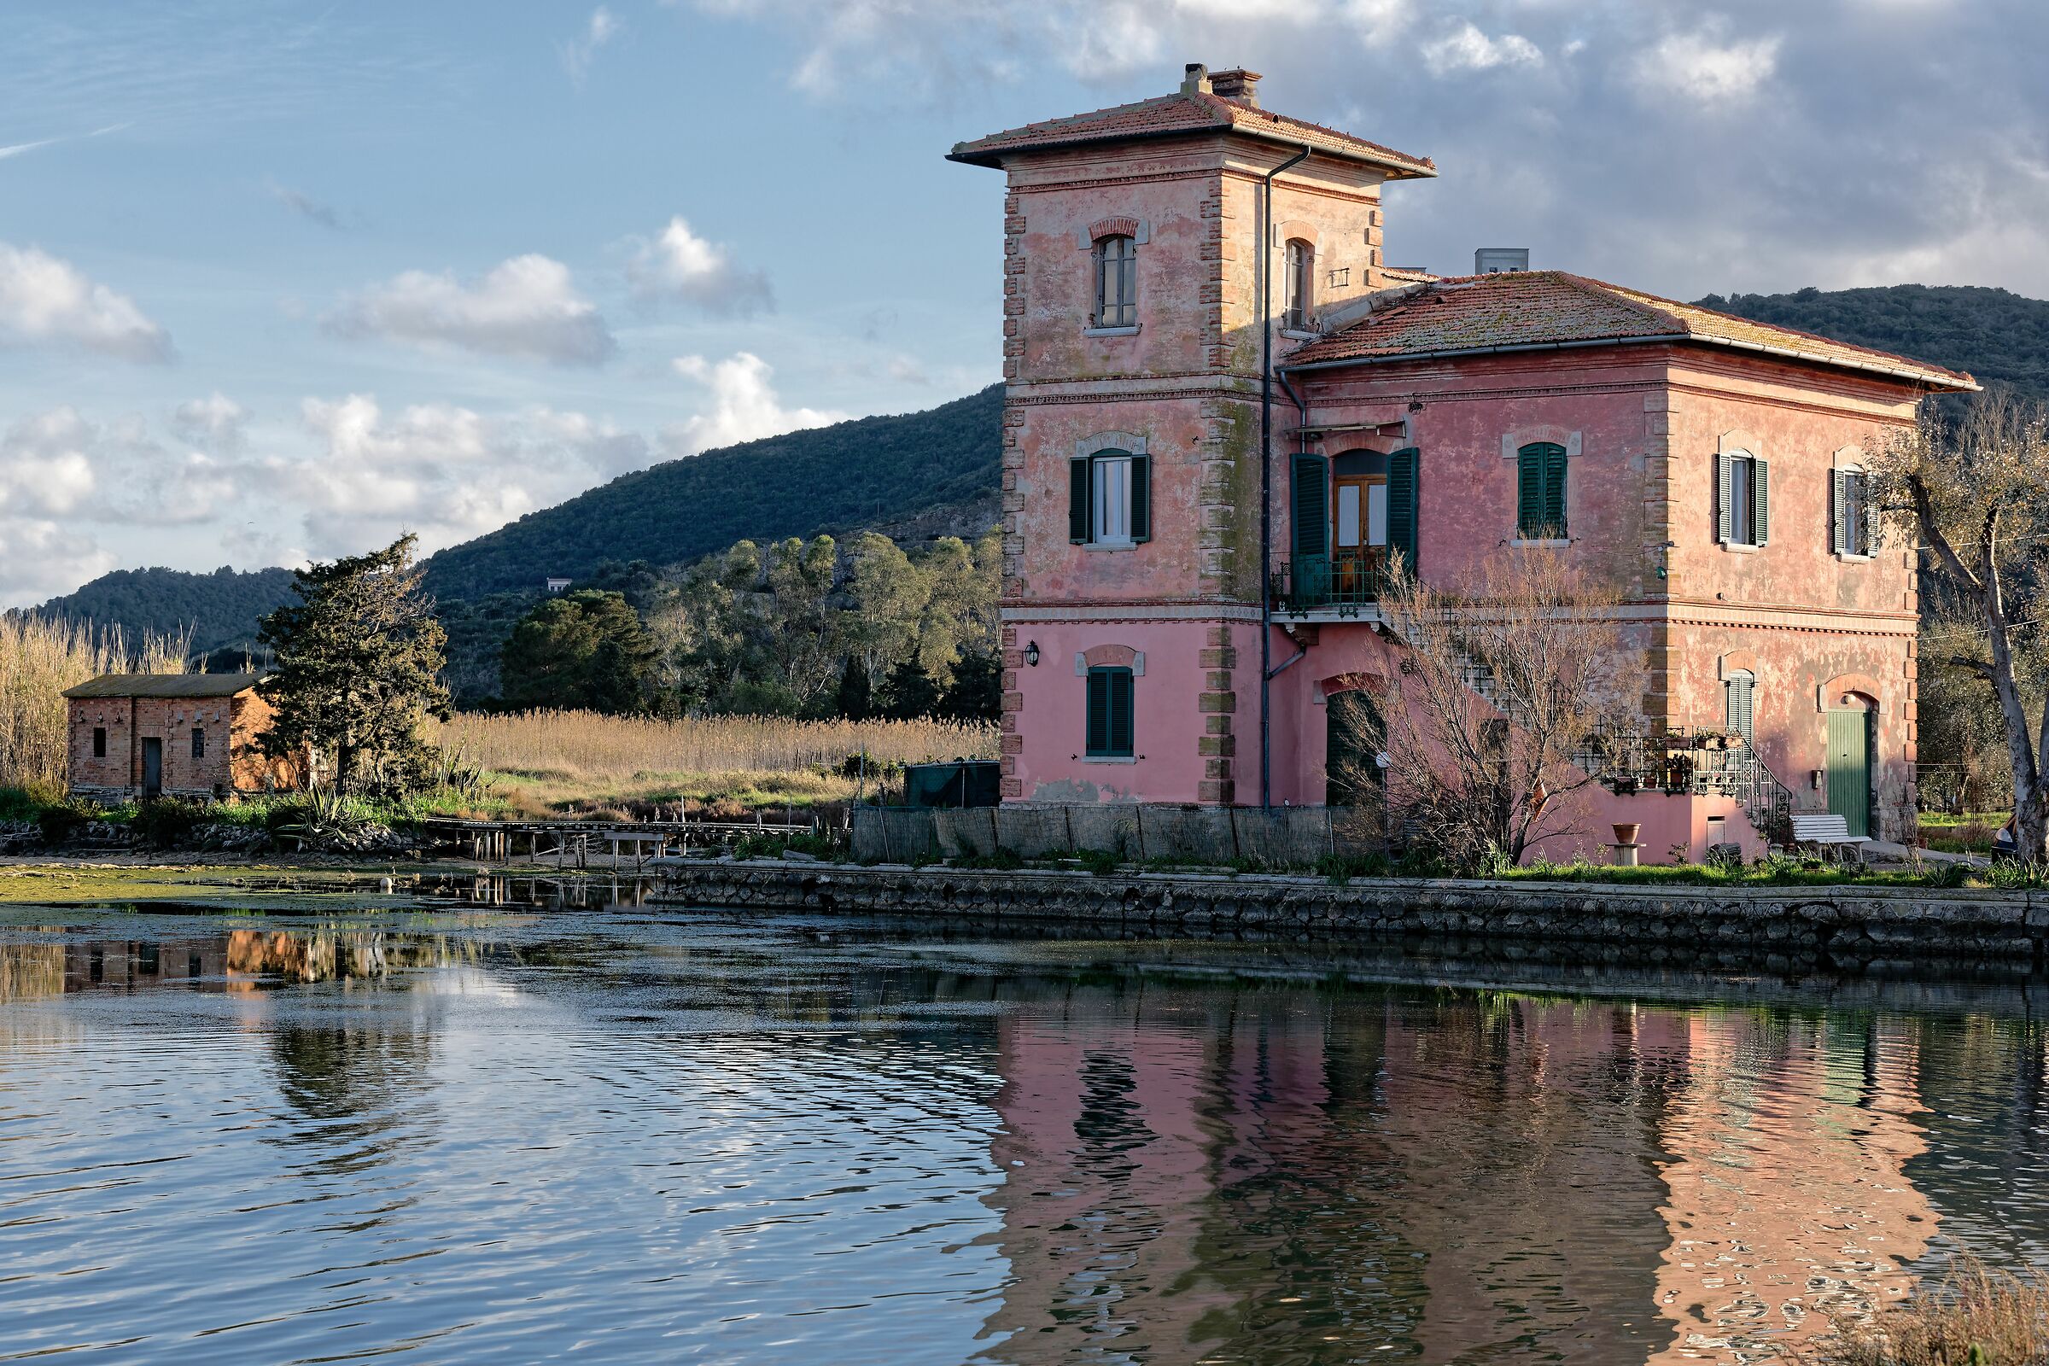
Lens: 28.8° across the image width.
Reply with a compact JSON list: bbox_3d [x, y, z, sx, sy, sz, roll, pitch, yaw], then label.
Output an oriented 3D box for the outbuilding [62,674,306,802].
[{"bbox_3d":[-20.893,1.423,99.643,6.764,3.287,2.889,0,-1,40],"label":"outbuilding"}]

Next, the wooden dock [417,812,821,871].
[{"bbox_3d":[-9.172,3.606,89.262,9.600,1.080,2.100,0,-1,28],"label":"wooden dock"}]

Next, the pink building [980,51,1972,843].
[{"bbox_3d":[8.923,-4.349,78.521,14.740,15.438,15.087,0,-1,37],"label":"pink building"}]

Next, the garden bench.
[{"bbox_3d":[14.843,2.902,73.349,0.620,0.860,1.950,0,-1,39],"label":"garden bench"}]

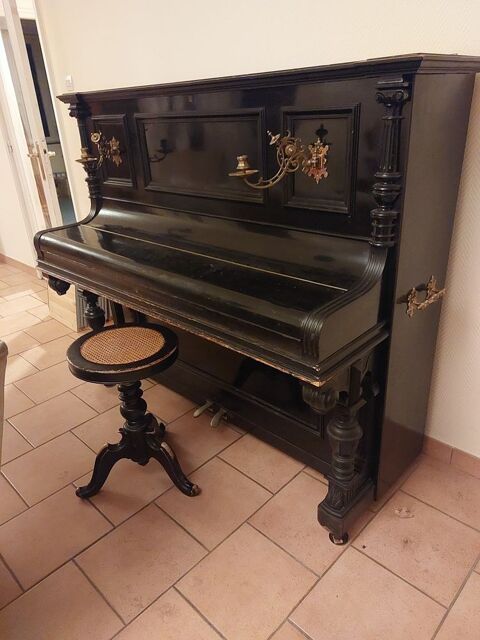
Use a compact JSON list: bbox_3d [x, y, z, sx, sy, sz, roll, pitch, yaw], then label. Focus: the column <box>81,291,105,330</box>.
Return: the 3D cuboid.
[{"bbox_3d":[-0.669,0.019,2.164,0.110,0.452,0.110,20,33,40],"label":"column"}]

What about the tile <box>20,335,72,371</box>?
[{"bbox_3d":[-1.050,0.186,2.629,0.291,0.010,0.293,20,34,41],"label":"tile"}]

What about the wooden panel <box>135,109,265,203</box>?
[{"bbox_3d":[-0.148,-0.549,1.541,0.624,0.266,0.031,20,33,40],"label":"wooden panel"}]

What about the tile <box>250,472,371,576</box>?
[{"bbox_3d":[0.230,0.641,1.491,0.291,0.010,0.293,20,34,41],"label":"tile"}]

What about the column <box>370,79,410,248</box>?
[{"bbox_3d":[0.343,-0.341,1.068,0.066,0.378,0.063,20,34,41],"label":"column"}]

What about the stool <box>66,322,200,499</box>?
[{"bbox_3d":[-0.362,0.337,1.579,0.413,0.544,0.413,-3,25,1],"label":"stool"}]

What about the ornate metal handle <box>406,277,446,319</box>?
[{"bbox_3d":[0.527,-0.062,1.292,0.043,0.088,0.146,20,34,41],"label":"ornate metal handle"}]

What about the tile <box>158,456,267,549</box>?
[{"bbox_3d":[-0.090,0.620,1.595,0.298,0.010,0.298,20,34,41],"label":"tile"}]

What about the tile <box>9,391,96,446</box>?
[{"bbox_3d":[-0.831,0.438,2.064,0.291,0.010,0.293,20,34,41],"label":"tile"}]

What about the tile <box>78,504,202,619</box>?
[{"bbox_3d":[-0.298,0.717,1.400,0.291,0.010,0.293,20,34,41],"label":"tile"}]

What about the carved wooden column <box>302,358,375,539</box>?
[{"bbox_3d":[0.309,0.363,1.335,0.100,0.616,0.253,20,34,41],"label":"carved wooden column"}]

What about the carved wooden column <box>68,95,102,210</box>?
[{"bbox_3d":[-0.642,-0.695,1.954,0.077,0.418,0.077,20,33,40],"label":"carved wooden column"}]

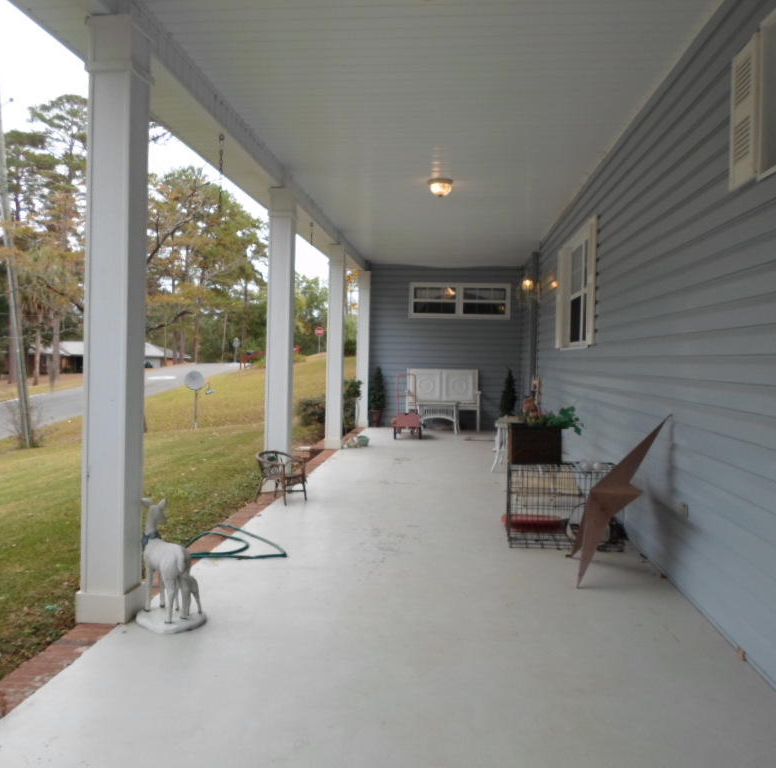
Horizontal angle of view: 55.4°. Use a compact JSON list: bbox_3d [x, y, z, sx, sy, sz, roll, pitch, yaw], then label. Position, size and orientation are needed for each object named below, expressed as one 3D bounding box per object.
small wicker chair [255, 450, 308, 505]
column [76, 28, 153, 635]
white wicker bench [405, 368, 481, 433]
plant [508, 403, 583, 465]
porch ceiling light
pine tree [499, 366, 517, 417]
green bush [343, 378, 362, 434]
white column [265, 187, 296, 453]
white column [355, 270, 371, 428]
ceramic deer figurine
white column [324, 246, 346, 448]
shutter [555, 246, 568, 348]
[{"bbox_3d":[-0.881,0.758,6.093,0.330,0.420,0.320,2,2,25],"label":"small wicker chair"},{"bbox_3d":[-1.234,-0.270,3.330,0.218,2.652,0.218,1,2,5],"label":"column"},{"bbox_3d":[0.923,0.276,12.390,1.260,1.030,0.540,1,2,5],"label":"white wicker bench"},{"bbox_3d":[1.060,0.333,5.076,0.470,0.410,0.330,1,2,5],"label":"plant"},{"bbox_3d":[0.474,-1.785,6.721,0.230,0.145,0.230,1,2,5],"label":"porch ceiling light"},{"bbox_3d":[2.011,0.270,12.319,0.290,1.090,0.290,1,2,5],"label":"pine tree"},{"bbox_3d":[-0.569,0.357,11.777,0.330,0.850,0.330,1,2,5],"label":"green bush"},{"bbox_3d":[-0.950,-0.377,6.580,0.218,2.652,0.218,1,2,5],"label":"white column"},{"bbox_3d":[-0.418,-0.578,12.673,0.218,2.652,0.218,1,2,5],"label":"white column"},{"bbox_3d":[-0.962,0.790,3.298,0.250,0.540,0.300,-1,3,-45],"label":"ceramic deer figurine"},{"bbox_3d":[-0.678,-0.481,9.722,0.218,2.652,0.218,1,2,5],"label":"white column"},{"bbox_3d":[1.971,-0.994,8.436,0.050,1.160,0.340,1,2,5],"label":"shutter"}]

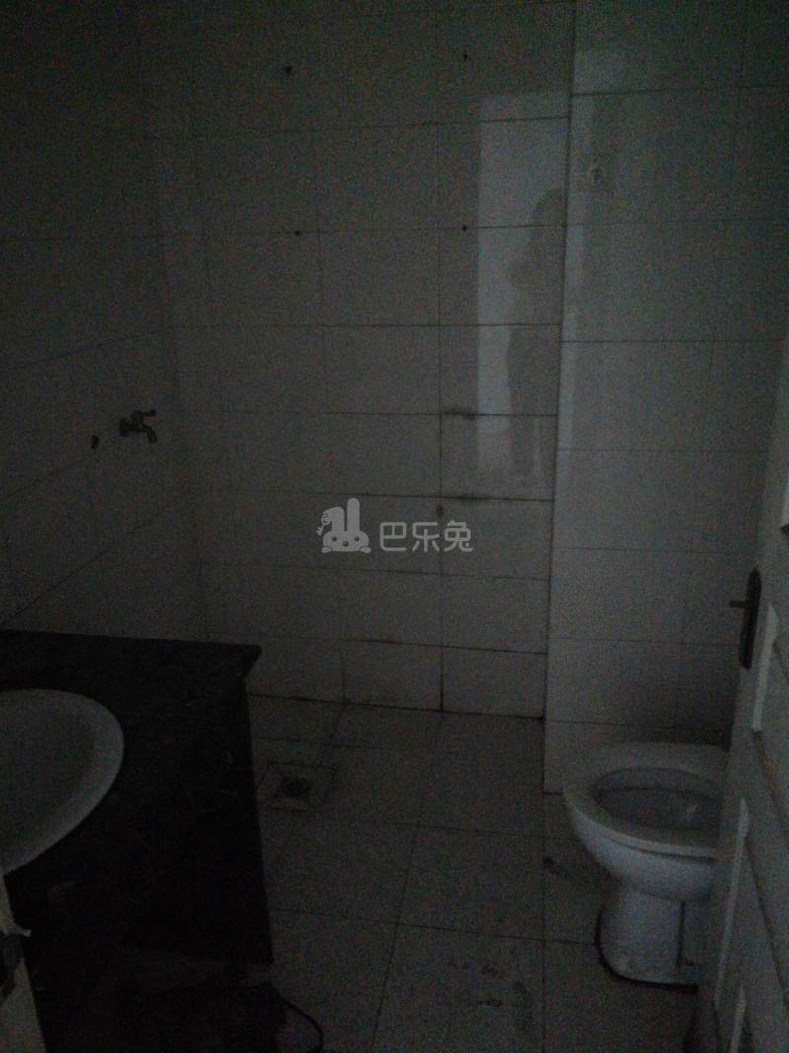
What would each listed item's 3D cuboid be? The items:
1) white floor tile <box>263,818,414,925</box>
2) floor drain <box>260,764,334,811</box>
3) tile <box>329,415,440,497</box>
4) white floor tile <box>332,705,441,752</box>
[{"bbox_3d":[-0.125,0.849,2.053,0.330,0.010,0.327,2,20,9],"label":"white floor tile"},{"bbox_3d":[-0.290,0.750,2.361,0.207,0.015,0.195,2,21,10],"label":"floor drain"},{"bbox_3d":[-0.027,-0.213,2.452,0.330,0.251,0.012,2,21,10],"label":"tile"},{"bbox_3d":[-0.025,0.640,2.615,0.330,0.010,0.237,2,20,9],"label":"white floor tile"}]

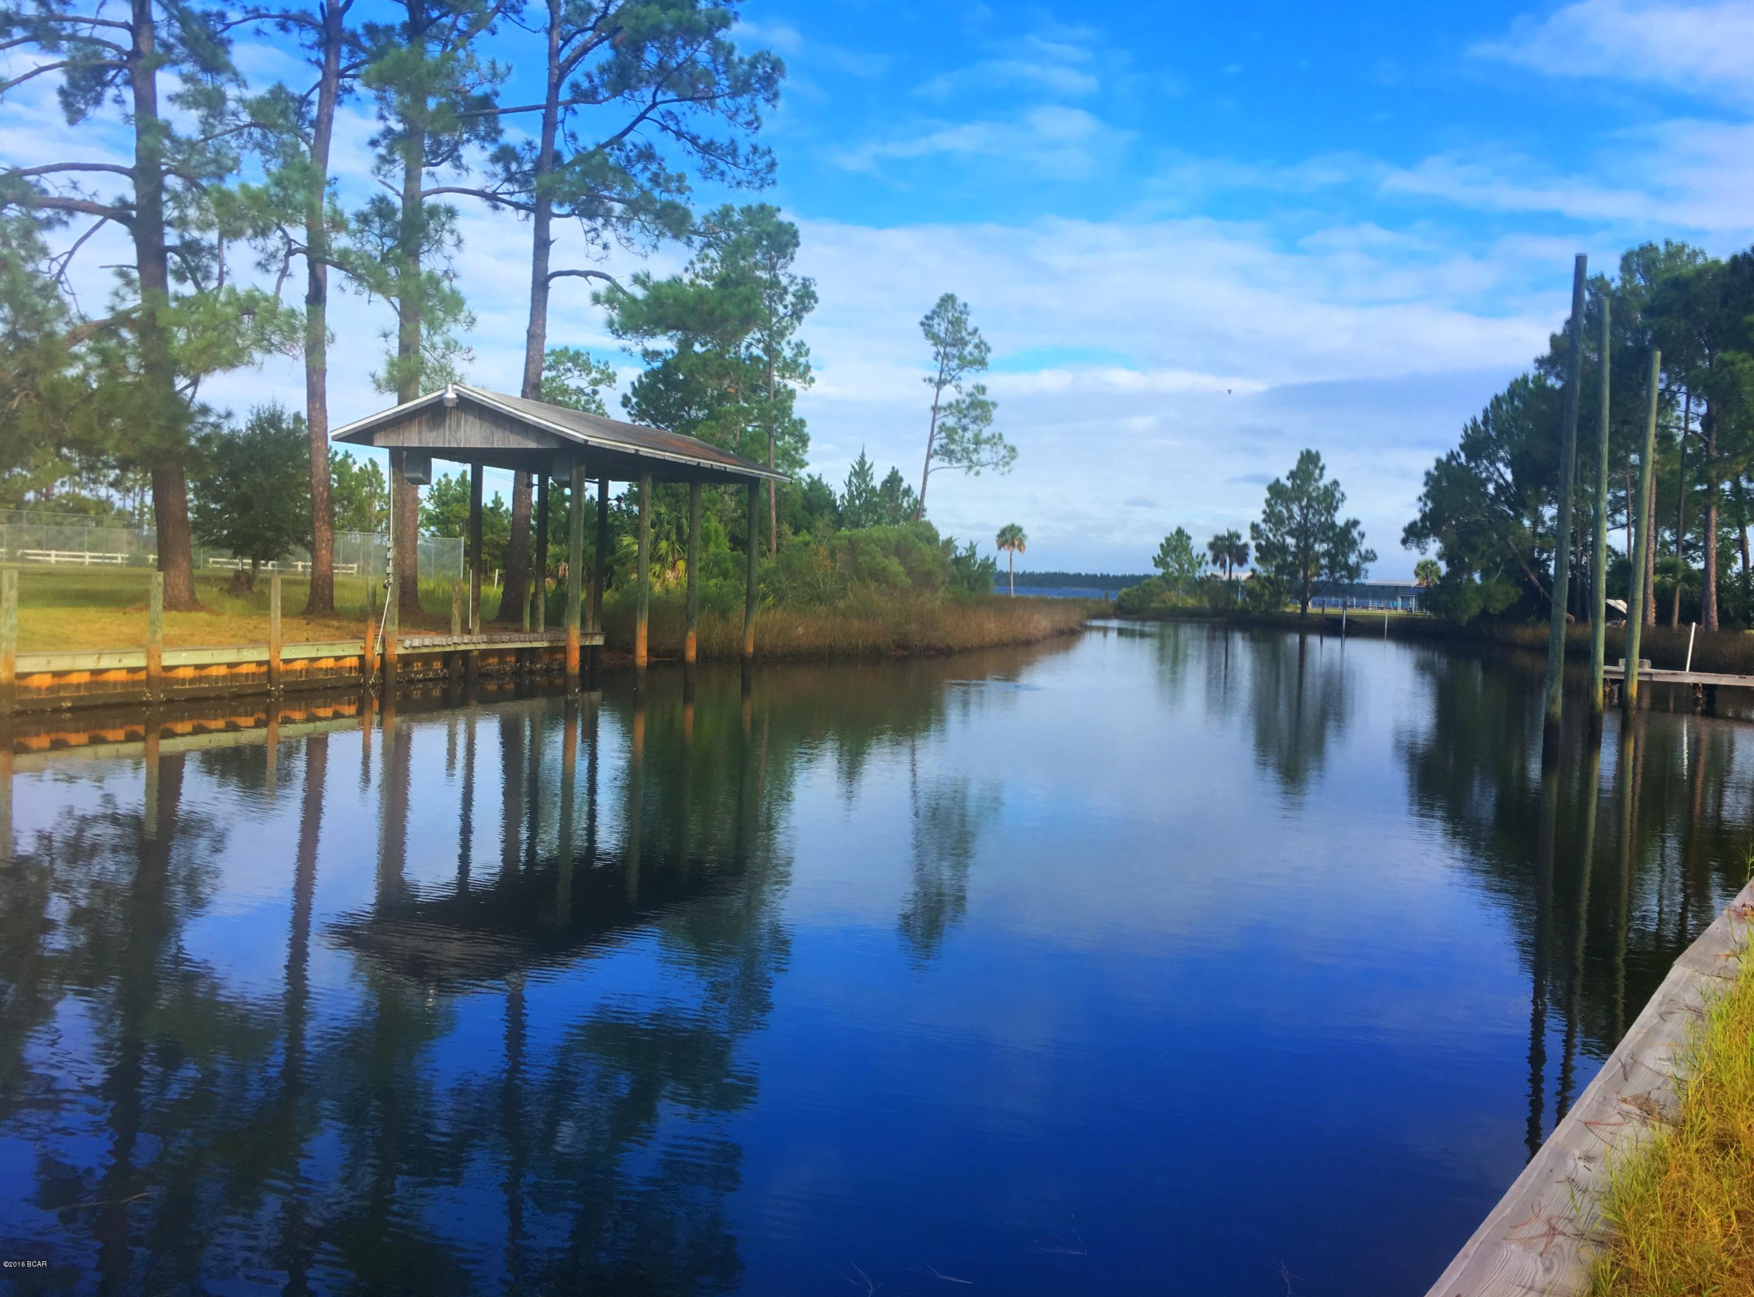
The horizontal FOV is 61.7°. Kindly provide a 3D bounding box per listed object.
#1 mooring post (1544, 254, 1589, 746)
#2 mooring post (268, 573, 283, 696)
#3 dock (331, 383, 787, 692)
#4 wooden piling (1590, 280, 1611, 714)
[{"bbox_3d":[10.526,-2.235,22.411,0.210,7.454,0.210,2,3,0],"label":"mooring post"},{"bbox_3d":[-9.816,-0.227,23.955,0.160,1.936,0.160,2,3,0],"label":"mooring post"},{"bbox_3d":[-5.728,-1.950,28.850,5.037,5.202,8.721,3,3,19],"label":"dock"},{"bbox_3d":[12.512,-2.309,25.401,0.200,7.465,0.200,0,3,0],"label":"wooden piling"}]

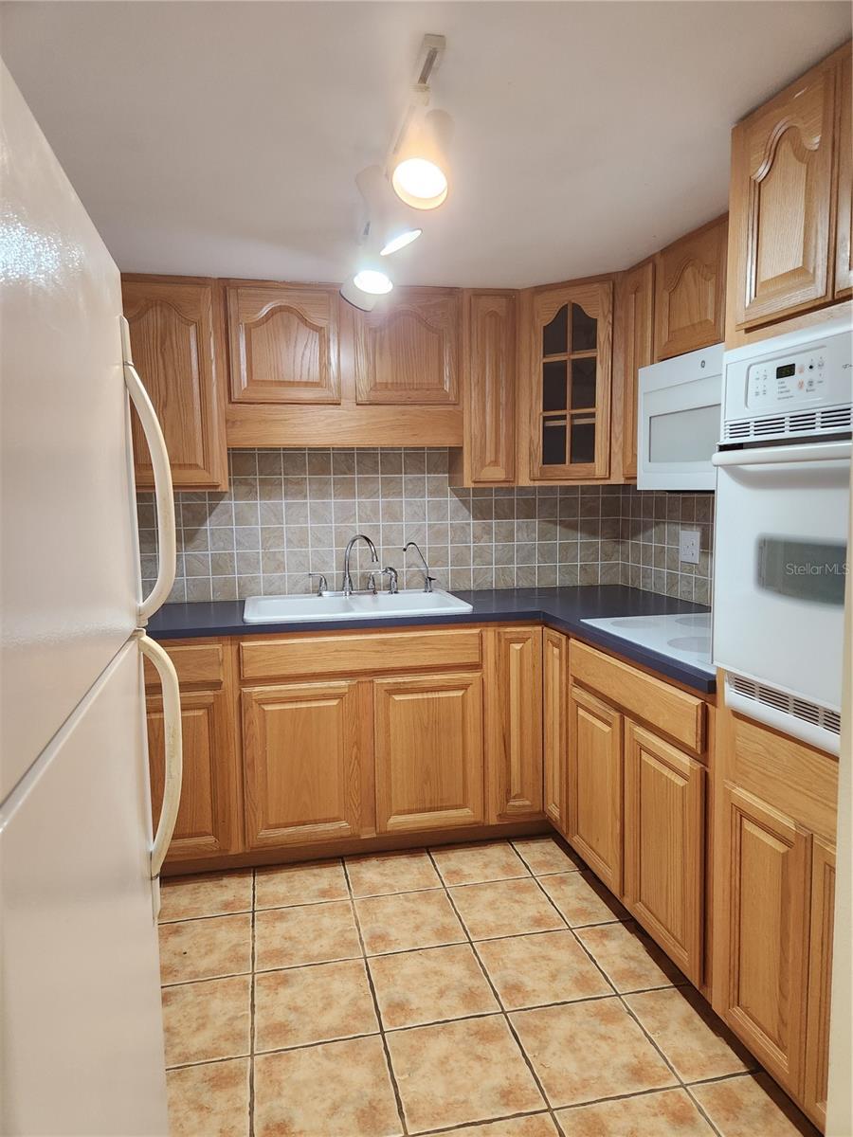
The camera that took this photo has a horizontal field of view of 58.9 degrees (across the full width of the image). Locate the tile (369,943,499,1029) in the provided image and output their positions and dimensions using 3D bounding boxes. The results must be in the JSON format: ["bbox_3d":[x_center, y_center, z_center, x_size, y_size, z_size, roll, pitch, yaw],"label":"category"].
[{"bbox_3d":[0.013,1.146,2.078,0.307,0.010,0.307,-2,6,-12],"label":"tile"}]

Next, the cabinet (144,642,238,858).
[{"bbox_3d":[-0.909,0.608,2.789,0.430,0.791,0.580,-2,6,-12],"label":"cabinet"}]

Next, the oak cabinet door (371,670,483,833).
[{"bbox_3d":[0.010,0.675,2.777,0.404,0.573,0.021,-2,6,-12],"label":"oak cabinet door"}]

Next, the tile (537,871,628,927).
[{"bbox_3d":[0.492,1.080,2.470,0.168,0.010,0.303,-2,6,-12],"label":"tile"}]

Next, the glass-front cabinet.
[{"bbox_3d":[0.630,-0.723,3.028,0.330,0.726,0.310,3,7,32],"label":"glass-front cabinet"}]

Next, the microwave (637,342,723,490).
[{"bbox_3d":[0.982,-0.432,2.184,0.397,0.405,0.758,-2,6,-12],"label":"microwave"}]

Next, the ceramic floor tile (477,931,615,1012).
[{"bbox_3d":[0.320,1.119,2.113,0.303,0.010,0.303,-2,6,-12],"label":"ceramic floor tile"}]

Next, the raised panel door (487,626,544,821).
[{"bbox_3d":[0.347,0.578,2.841,0.191,0.724,0.021,-2,6,-12],"label":"raised panel door"}]

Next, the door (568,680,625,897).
[{"bbox_3d":[0.550,0.699,2.461,0.021,0.573,0.389,-2,6,-12],"label":"door"}]

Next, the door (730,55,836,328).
[{"bbox_3d":[0.712,-0.706,1.491,0.021,0.393,0.277,-2,6,-12],"label":"door"}]

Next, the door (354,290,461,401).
[{"bbox_3d":[-0.072,-0.851,2.934,0.405,0.423,0.021,-2,6,-12],"label":"door"}]

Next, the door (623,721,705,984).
[{"bbox_3d":[0.637,0.739,2.058,0.021,0.573,0.390,-2,6,-12],"label":"door"}]

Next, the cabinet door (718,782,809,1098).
[{"bbox_3d":[0.735,0.792,1.646,0.021,0.562,0.271,-2,6,-12],"label":"cabinet door"}]

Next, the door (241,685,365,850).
[{"bbox_3d":[-0.439,0.691,2.682,0.400,0.573,0.021,-2,6,-12],"label":"door"}]

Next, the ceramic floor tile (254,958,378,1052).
[{"bbox_3d":[-0.298,1.157,2.010,0.307,0.010,0.307,-2,6,-12],"label":"ceramic floor tile"}]

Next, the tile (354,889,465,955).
[{"bbox_3d":[-0.055,1.116,2.388,0.307,0.010,0.307,-2,6,-12],"label":"tile"}]

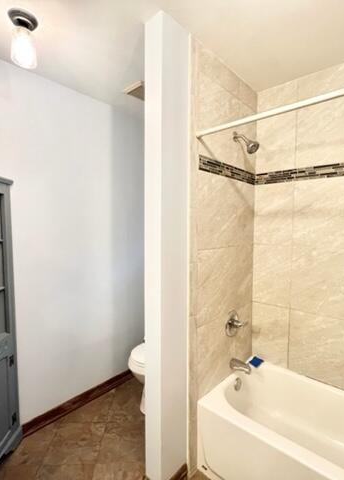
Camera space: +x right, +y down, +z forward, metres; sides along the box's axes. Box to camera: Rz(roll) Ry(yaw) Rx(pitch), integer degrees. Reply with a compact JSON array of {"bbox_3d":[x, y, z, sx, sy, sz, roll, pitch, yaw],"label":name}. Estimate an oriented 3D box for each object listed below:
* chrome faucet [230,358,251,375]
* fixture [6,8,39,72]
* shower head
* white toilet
[{"bbox_3d":[0.481,0.894,1.689,0.135,0.064,0.060,3,5,45],"label":"chrome faucet"},{"bbox_3d":[-0.726,-0.982,1.180,0.128,0.203,0.128,3,5,44],"label":"fixture"},{"bbox_3d":[0.490,-0.642,1.574,0.178,0.170,0.085,3,5,45],"label":"shower head"},{"bbox_3d":[-0.044,0.996,2.062,0.430,0.750,0.710,3,5,44],"label":"white toilet"}]

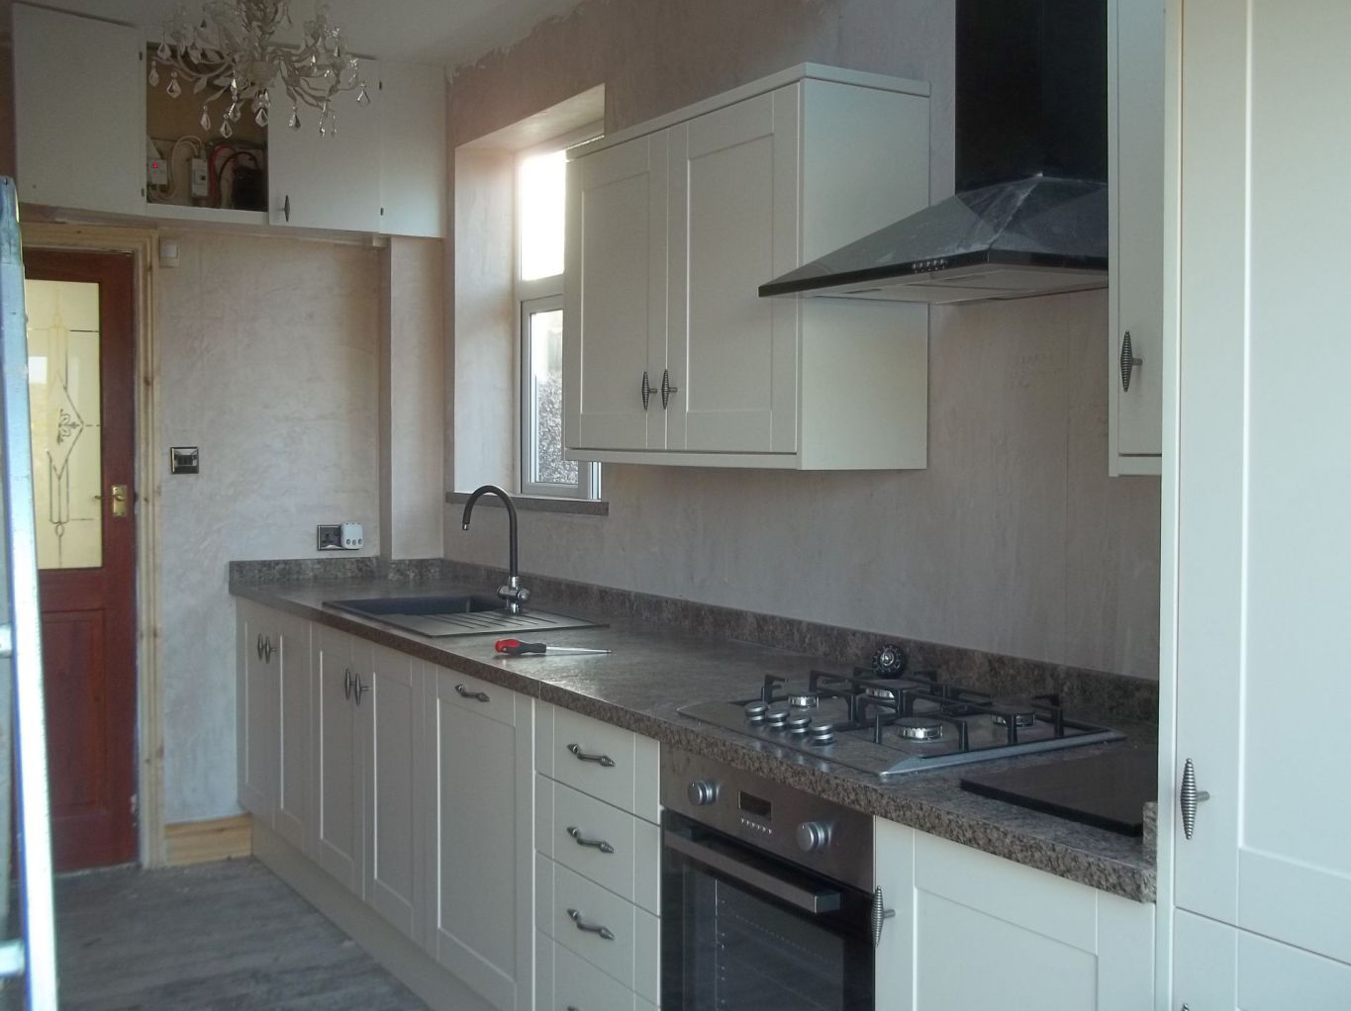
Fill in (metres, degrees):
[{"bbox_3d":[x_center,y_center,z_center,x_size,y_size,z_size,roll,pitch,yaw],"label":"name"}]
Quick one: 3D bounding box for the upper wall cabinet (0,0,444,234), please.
[{"bbox_3d":[-1.455,-1.232,4.695,1.397,0.602,0.242,-1,3,-32],"label":"upper wall cabinet"}]

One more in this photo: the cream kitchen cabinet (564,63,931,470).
[{"bbox_3d":[0.123,-0.484,3.222,0.321,0.787,0.990,-1,3,-32],"label":"cream kitchen cabinet"}]

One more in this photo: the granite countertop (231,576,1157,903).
[{"bbox_3d":[-0.198,0.348,3.389,0.722,0.040,3.899,-1,3,-32],"label":"granite countertop"}]

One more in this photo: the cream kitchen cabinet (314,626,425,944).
[{"bbox_3d":[-0.592,0.705,3.928,0.582,0.720,0.880,-1,3,-32],"label":"cream kitchen cabinet"}]

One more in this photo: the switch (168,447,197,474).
[{"bbox_3d":[-1.657,-0.150,4.750,0.088,0.088,0.012,-1,3,-32],"label":"switch"}]

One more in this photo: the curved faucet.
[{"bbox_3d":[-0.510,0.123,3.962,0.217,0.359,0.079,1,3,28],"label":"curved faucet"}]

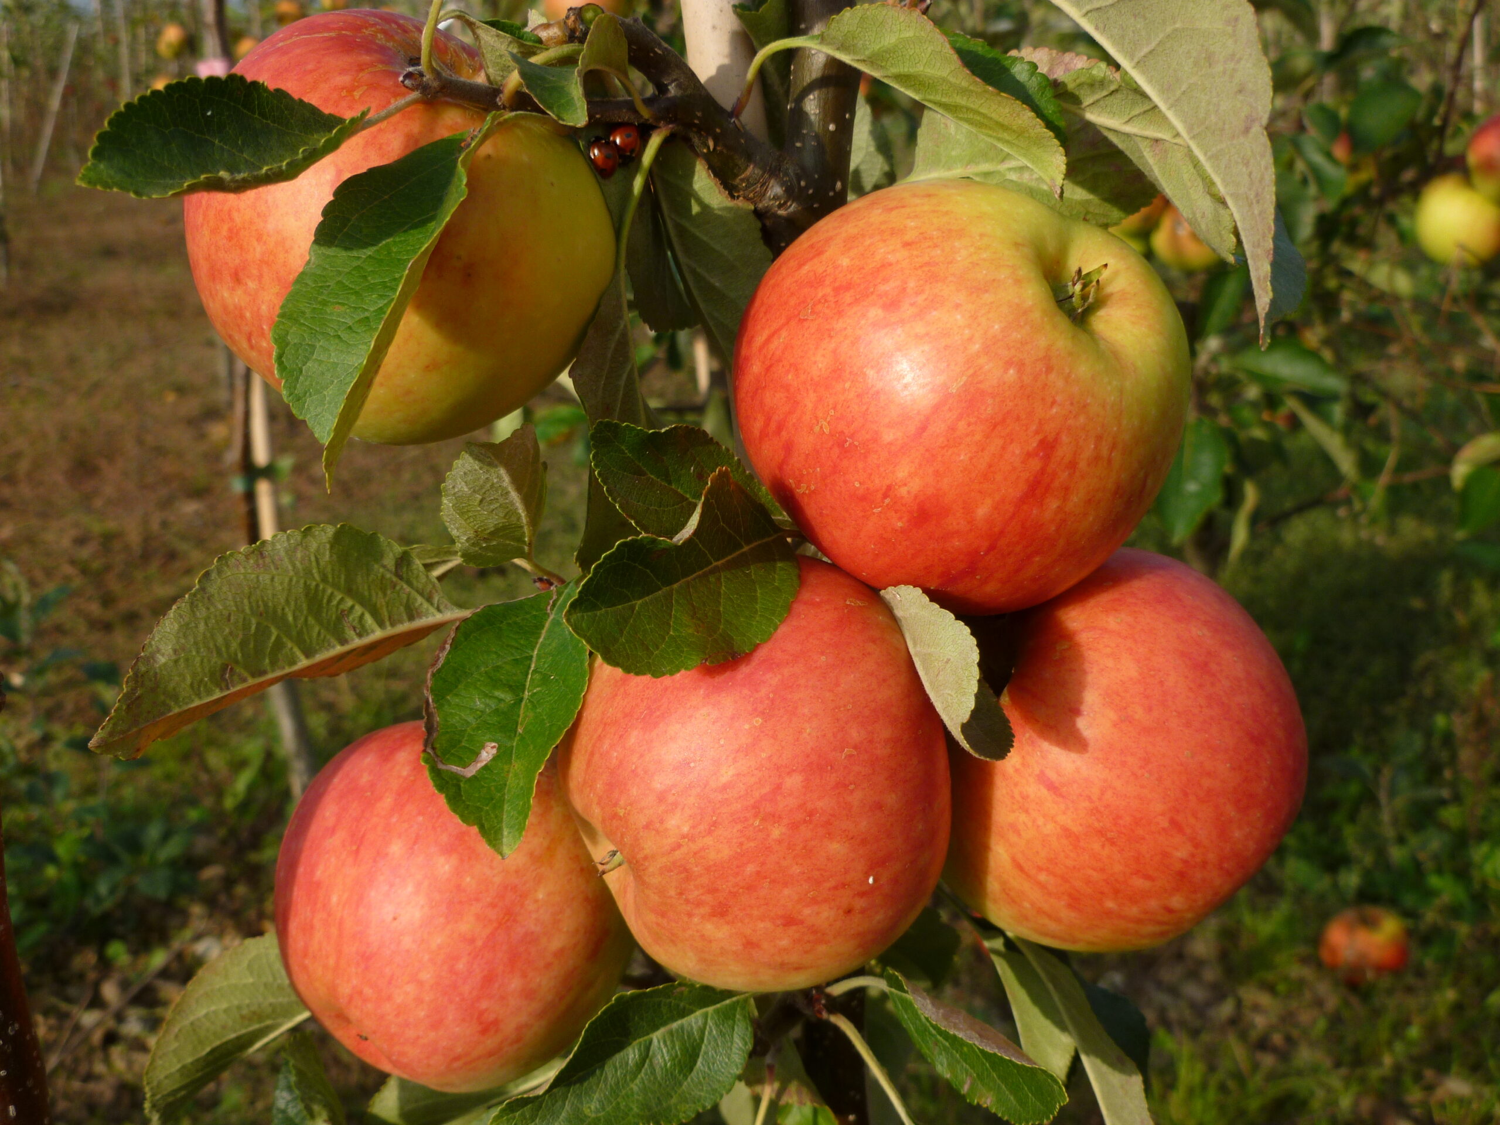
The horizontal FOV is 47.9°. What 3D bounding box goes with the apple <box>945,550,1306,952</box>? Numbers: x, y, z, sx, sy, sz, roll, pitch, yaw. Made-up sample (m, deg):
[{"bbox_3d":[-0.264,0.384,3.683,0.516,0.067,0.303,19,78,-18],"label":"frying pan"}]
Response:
[{"bbox_3d":[0.072,0.037,0.335,0.072,0.079,0.079,40,0,-12],"label":"apple"}]

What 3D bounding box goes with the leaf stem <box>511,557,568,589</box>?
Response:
[{"bbox_3d":[-0.040,0.002,0.322,0.012,0.003,0.003,30,0,-12],"label":"leaf stem"}]

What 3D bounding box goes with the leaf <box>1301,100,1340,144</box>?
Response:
[{"bbox_3d":[0.440,-0.339,1.300,0.026,0.010,0.044,-16,60,-25],"label":"leaf"}]

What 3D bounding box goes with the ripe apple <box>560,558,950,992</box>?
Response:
[{"bbox_3d":[0.001,0.038,0.314,0.072,0.080,0.080,-30,0,-6],"label":"ripe apple"}]

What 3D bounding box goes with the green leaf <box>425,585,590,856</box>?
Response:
[{"bbox_3d":[-0.042,0.028,0.299,0.027,0.046,0.010,10,-12,9],"label":"green leaf"}]

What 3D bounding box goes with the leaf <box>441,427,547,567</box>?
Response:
[{"bbox_3d":[-0.048,-0.012,0.320,0.020,0.027,0.012,-13,9,10],"label":"leaf"}]

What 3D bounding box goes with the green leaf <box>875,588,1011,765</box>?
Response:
[{"bbox_3d":[0.034,0.019,0.292,0.019,0.036,0.014,-33,0,-16],"label":"green leaf"}]

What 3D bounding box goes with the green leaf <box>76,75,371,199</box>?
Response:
[{"bbox_3d":[-0.084,-0.068,0.269,0.042,0.010,0.021,-19,45,-19],"label":"green leaf"}]

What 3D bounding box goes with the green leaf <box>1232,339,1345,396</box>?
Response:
[{"bbox_3d":[0.350,-0.128,1.100,0.072,0.012,0.032,21,39,16],"label":"green leaf"}]

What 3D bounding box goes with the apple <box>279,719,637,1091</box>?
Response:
[{"bbox_3d":[-0.061,0.070,0.347,0.076,0.071,0.076,35,-9,0],"label":"apple"}]

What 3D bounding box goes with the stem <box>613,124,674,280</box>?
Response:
[{"bbox_3d":[-0.020,-0.068,0.319,0.006,0.029,0.004,26,17,18],"label":"stem"}]

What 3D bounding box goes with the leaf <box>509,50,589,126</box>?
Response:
[{"bbox_3d":[-0.036,-0.085,0.305,0.012,0.017,0.009,-28,0,-10],"label":"leaf"}]

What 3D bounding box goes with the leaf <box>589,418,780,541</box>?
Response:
[{"bbox_3d":[-0.010,-0.014,0.300,0.038,0.022,0.009,26,-30,-21],"label":"leaf"}]

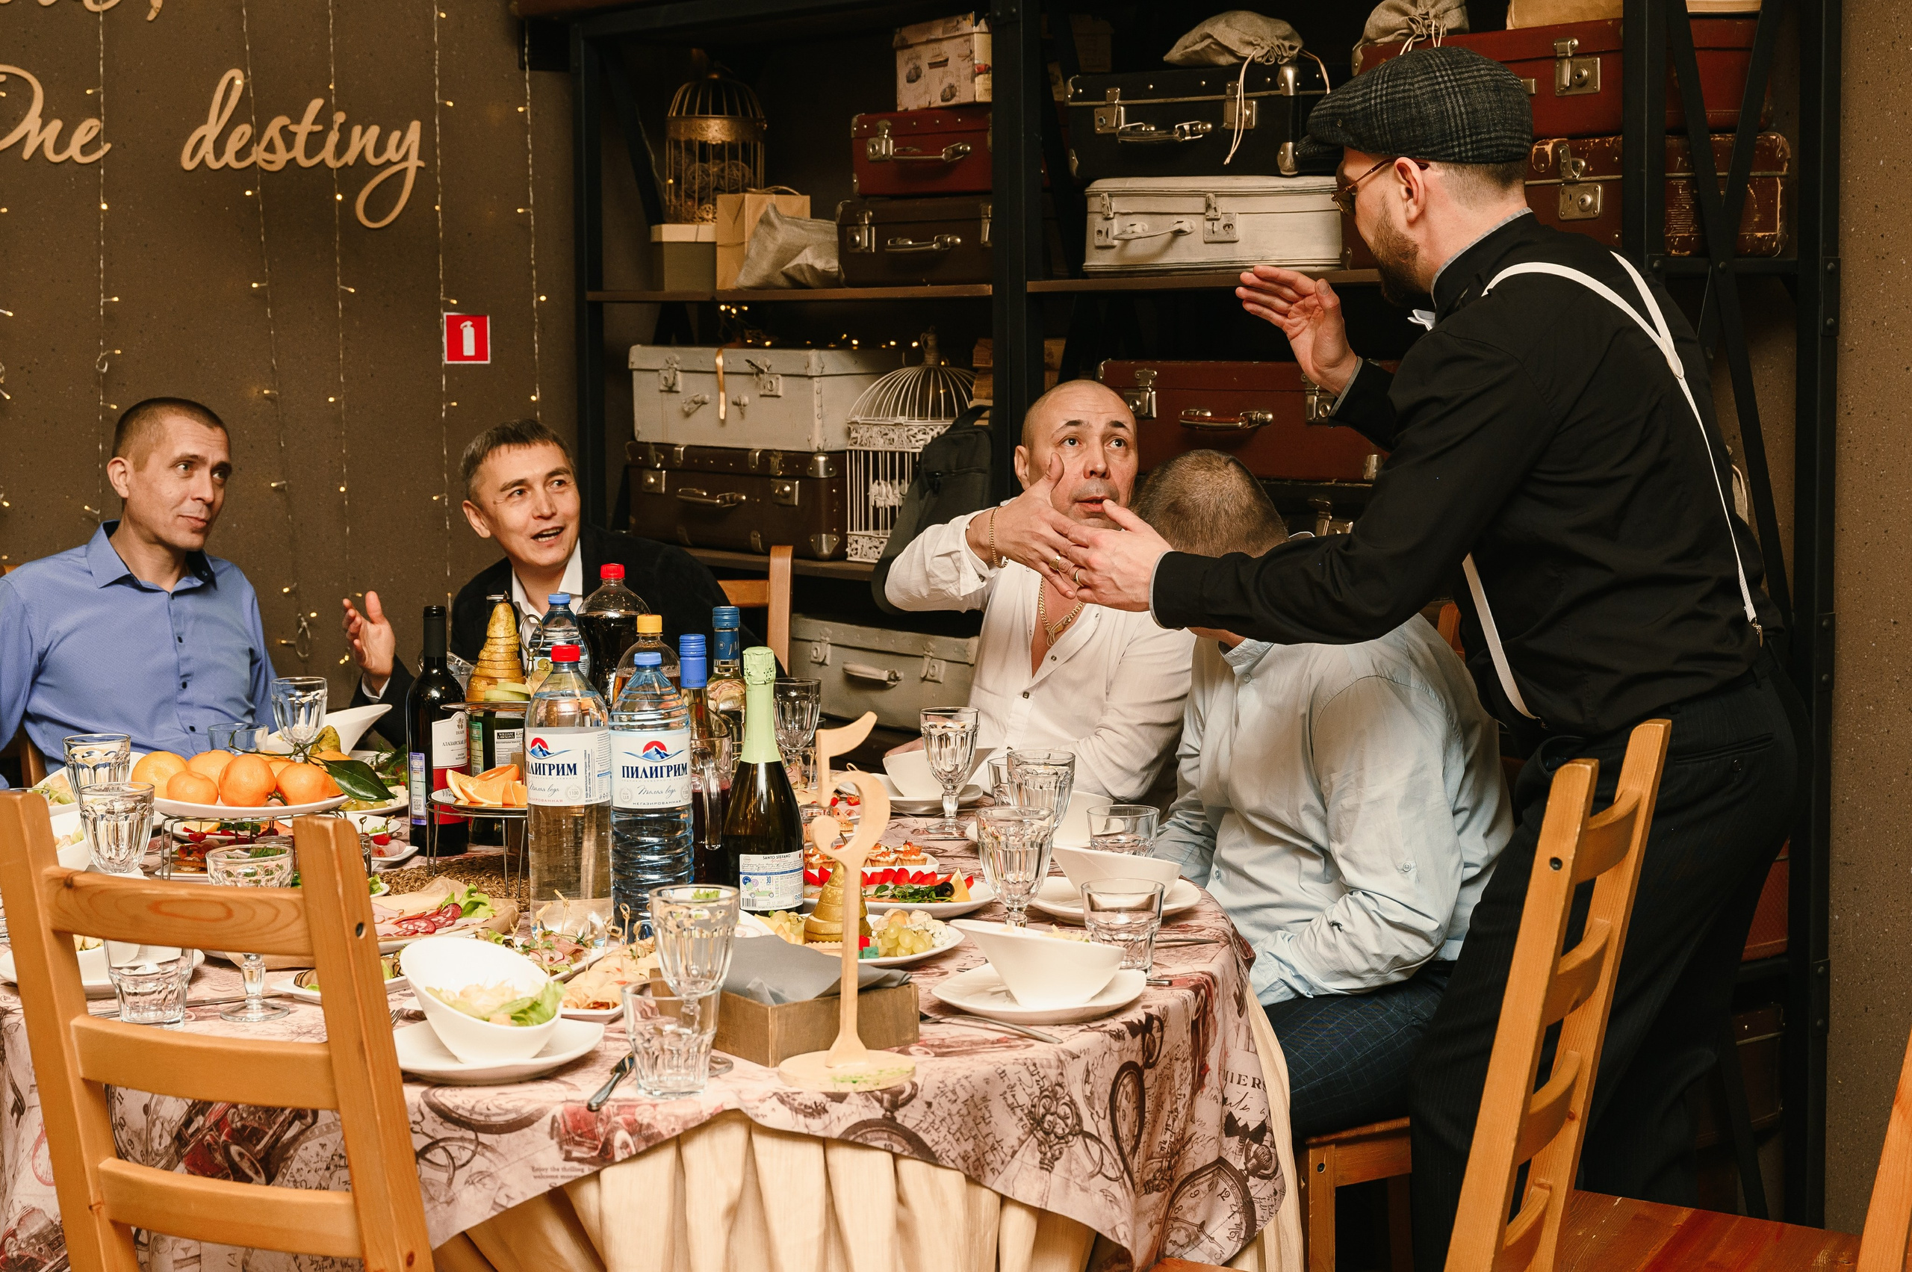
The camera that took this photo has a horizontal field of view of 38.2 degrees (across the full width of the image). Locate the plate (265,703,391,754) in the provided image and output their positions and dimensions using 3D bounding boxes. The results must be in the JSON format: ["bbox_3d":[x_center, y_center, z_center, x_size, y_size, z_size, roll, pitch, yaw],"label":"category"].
[{"bbox_3d":[-0.919,0.142,4.020,0.185,0.088,0.160,-1,6,-5],"label":"plate"}]

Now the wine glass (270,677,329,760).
[{"bbox_3d":[-0.948,0.143,4.004,0.080,0.157,0.080,-1,7,0],"label":"wine glass"}]

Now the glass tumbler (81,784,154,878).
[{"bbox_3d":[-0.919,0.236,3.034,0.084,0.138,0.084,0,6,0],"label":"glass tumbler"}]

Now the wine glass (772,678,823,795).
[{"bbox_3d":[-0.236,0.148,4.078,0.079,0.161,0.079,0,6,0],"label":"wine glass"}]

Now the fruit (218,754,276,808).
[{"bbox_3d":[-0.874,0.180,3.410,0.070,0.066,0.070,0,6,0],"label":"fruit"}]

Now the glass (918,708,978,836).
[{"bbox_3d":[-0.008,0.176,3.616,0.078,0.157,0.078,-1,7,0],"label":"glass"}]

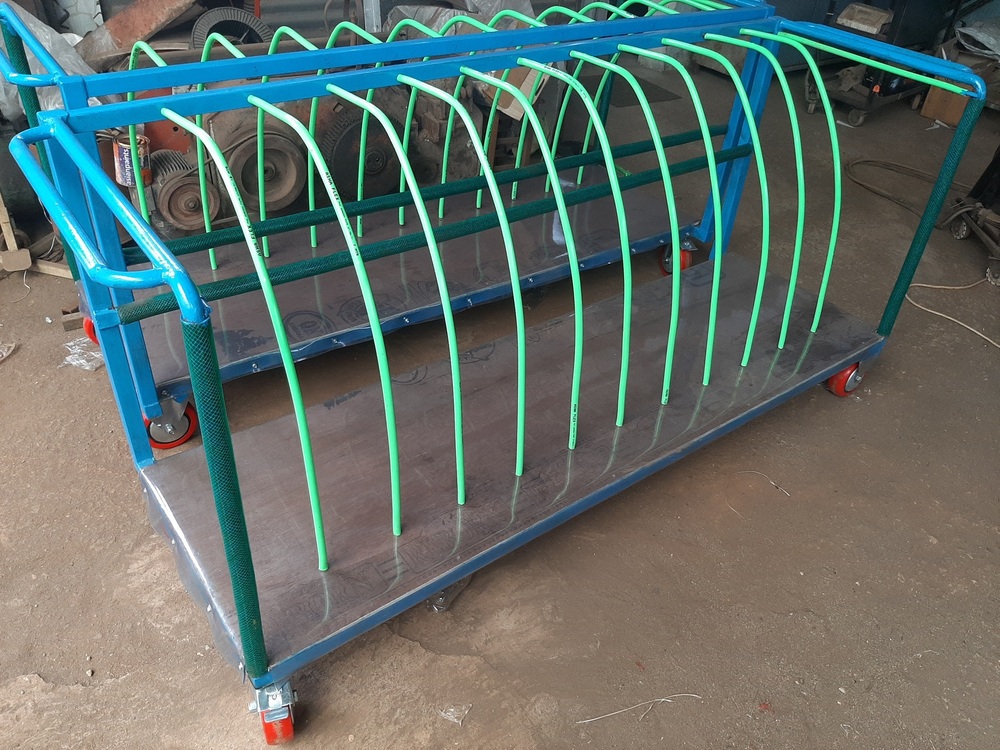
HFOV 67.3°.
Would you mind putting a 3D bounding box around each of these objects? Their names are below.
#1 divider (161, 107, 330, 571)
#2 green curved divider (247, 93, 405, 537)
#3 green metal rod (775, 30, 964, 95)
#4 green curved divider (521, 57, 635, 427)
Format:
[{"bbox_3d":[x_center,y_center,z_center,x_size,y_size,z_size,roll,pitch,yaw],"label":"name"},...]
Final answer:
[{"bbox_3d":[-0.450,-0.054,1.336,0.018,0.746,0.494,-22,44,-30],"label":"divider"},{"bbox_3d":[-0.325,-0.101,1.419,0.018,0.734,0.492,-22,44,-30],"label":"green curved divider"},{"bbox_3d":[0.947,-0.815,1.949,0.017,0.017,0.542,-21,45,-31],"label":"green metal rod"},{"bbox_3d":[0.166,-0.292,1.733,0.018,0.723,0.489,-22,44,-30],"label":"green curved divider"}]

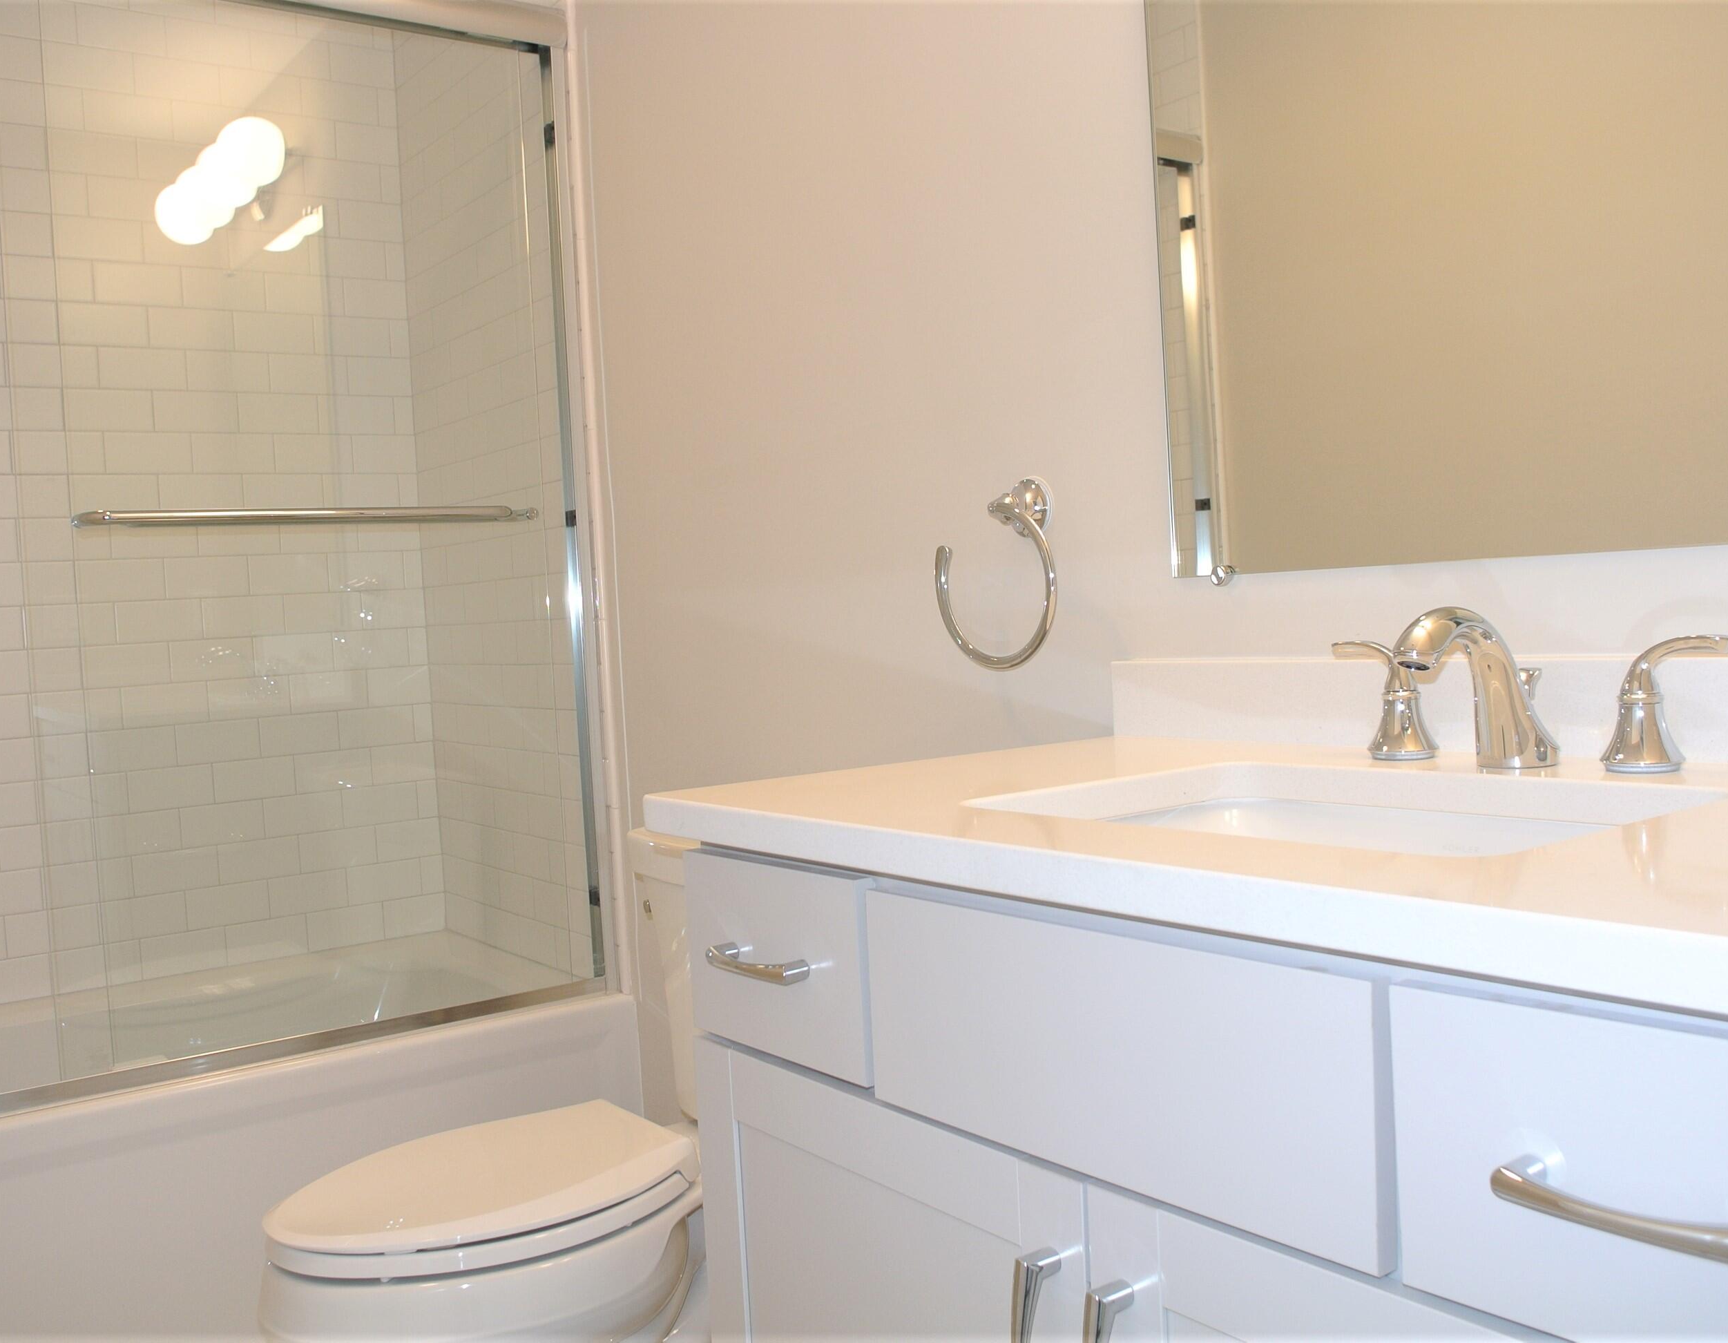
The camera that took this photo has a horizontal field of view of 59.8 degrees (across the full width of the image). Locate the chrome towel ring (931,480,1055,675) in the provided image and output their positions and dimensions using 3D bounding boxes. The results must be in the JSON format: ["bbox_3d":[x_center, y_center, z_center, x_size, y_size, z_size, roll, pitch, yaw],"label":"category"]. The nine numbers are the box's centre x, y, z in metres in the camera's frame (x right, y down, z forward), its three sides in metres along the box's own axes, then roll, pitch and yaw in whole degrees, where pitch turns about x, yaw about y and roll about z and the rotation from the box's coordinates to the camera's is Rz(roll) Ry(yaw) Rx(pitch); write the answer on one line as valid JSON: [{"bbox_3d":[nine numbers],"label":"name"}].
[{"bbox_3d":[0.169,-0.108,1.656,0.073,0.212,0.196,-5,3,-37],"label":"chrome towel ring"}]

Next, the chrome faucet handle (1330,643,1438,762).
[{"bbox_3d":[0.423,0.022,1.225,0.058,0.096,0.093,-5,3,-37],"label":"chrome faucet handle"}]

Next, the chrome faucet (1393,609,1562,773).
[{"bbox_3d":[0.455,0.016,1.114,0.182,0.126,0.058,-5,3,-37],"label":"chrome faucet"}]

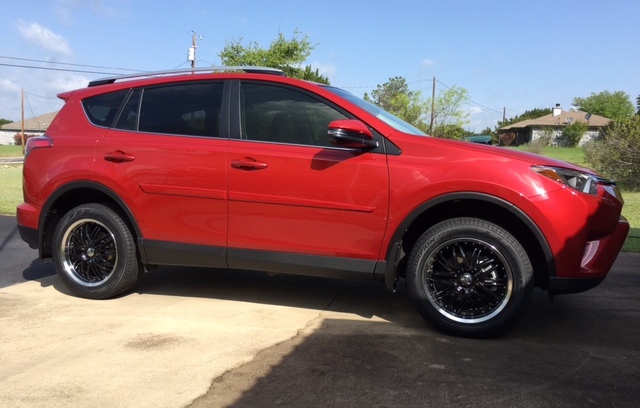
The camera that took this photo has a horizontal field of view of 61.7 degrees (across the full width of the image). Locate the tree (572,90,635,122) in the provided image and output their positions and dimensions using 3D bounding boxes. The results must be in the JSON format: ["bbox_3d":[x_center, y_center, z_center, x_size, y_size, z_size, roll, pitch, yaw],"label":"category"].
[{"bbox_3d":[39.654,-11.889,75.000,8.670,7.970,8.000,1,6,0],"label":"tree"}]

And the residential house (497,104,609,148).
[{"bbox_3d":[28.987,-9.539,66.000,13.000,4.800,10.000,2,6,14],"label":"residential house"}]

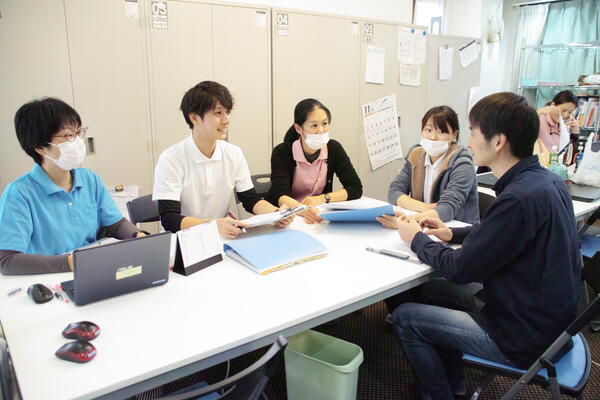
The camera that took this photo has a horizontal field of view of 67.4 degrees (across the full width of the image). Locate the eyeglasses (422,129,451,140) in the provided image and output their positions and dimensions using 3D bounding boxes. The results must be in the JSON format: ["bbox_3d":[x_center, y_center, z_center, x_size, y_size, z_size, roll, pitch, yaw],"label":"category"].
[{"bbox_3d":[0.697,-0.332,2.251,0.138,0.042,0.135,7,15,29],"label":"eyeglasses"}]

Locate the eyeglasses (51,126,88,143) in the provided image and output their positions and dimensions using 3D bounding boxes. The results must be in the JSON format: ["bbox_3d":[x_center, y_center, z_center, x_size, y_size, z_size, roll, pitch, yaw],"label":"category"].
[{"bbox_3d":[-0.826,-0.229,1.552,0.135,0.043,0.135,2,21,11],"label":"eyeglasses"}]

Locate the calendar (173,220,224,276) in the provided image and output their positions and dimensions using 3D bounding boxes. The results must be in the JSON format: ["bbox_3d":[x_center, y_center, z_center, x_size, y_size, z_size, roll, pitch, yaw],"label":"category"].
[{"bbox_3d":[-0.354,0.160,1.573,0.066,0.150,0.176,10,16,33],"label":"calendar"}]

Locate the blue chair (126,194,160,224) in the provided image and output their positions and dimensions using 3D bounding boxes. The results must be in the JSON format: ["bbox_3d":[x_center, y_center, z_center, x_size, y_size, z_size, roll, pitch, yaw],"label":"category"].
[{"bbox_3d":[-0.502,0.419,2.196,0.460,0.790,0.480,-11,17,-40],"label":"blue chair"}]

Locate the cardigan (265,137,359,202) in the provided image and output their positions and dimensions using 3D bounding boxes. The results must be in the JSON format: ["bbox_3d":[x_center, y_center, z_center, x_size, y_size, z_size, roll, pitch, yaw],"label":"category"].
[{"bbox_3d":[0.073,-0.068,2.260,0.450,0.480,0.310,-6,15,-24],"label":"cardigan"}]

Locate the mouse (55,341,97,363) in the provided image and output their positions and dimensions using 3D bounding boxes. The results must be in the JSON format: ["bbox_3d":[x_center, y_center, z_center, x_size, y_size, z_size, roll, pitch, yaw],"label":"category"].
[{"bbox_3d":[-0.521,0.347,1.044,0.098,0.036,0.061,4,14,15],"label":"mouse"}]

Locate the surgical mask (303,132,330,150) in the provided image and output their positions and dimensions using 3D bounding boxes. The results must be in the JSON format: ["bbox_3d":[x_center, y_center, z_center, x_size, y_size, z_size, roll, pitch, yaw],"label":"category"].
[{"bbox_3d":[0.076,-0.295,2.246,0.140,0.095,0.080,-10,16,-36],"label":"surgical mask"}]

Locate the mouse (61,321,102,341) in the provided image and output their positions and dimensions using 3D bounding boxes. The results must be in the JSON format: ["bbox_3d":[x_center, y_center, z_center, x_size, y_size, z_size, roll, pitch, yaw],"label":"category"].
[{"bbox_3d":[-0.551,0.325,1.133,0.097,0.036,0.060,4,14,15],"label":"mouse"}]

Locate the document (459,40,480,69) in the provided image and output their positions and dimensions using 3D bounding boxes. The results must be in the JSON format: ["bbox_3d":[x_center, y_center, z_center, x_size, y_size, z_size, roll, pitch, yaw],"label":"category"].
[{"bbox_3d":[1.781,-1.523,4.710,0.290,0.208,0.012,-34,30,-28],"label":"document"}]

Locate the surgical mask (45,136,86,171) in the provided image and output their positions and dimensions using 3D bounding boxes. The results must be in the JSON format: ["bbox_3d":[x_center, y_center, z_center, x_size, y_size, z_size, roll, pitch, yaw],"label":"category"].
[{"bbox_3d":[-0.785,-0.159,1.520,0.095,0.105,0.140,14,18,19],"label":"surgical mask"}]

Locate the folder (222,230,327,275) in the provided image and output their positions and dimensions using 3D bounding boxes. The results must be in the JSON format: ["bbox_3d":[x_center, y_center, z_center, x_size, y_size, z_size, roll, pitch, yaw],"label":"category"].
[{"bbox_3d":[-0.087,0.191,1.702,0.307,0.032,0.246,-9,17,-35],"label":"folder"}]

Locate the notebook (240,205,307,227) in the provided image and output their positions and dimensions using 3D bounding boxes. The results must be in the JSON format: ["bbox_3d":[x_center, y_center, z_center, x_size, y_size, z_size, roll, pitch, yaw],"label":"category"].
[{"bbox_3d":[-0.123,0.069,1.950,0.290,0.020,0.200,-16,12,-30],"label":"notebook"}]

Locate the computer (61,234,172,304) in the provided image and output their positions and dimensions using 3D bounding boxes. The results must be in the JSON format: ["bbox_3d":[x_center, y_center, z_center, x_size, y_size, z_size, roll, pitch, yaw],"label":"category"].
[{"bbox_3d":[-0.568,0.185,1.391,0.277,0.186,0.245,-10,17,-37],"label":"computer"}]

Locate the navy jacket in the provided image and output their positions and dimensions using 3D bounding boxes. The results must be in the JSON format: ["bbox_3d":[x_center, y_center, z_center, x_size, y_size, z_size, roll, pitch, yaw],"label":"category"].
[{"bbox_3d":[0.692,0.202,1.610,0.530,0.660,0.470,6,14,27],"label":"navy jacket"}]

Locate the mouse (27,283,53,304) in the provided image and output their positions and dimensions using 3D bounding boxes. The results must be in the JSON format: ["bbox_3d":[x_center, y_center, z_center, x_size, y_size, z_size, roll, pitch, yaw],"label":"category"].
[{"bbox_3d":[-0.793,0.286,1.373,0.097,0.036,0.060,10,16,38],"label":"mouse"}]

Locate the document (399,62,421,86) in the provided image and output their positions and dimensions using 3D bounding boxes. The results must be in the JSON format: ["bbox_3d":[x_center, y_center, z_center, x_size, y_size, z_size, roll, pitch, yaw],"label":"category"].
[{"bbox_3d":[1.015,-1.138,4.112,0.255,0.200,0.008,-8,15,-32],"label":"document"}]

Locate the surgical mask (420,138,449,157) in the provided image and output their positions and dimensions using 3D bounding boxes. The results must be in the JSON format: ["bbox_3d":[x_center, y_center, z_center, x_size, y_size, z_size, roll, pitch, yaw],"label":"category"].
[{"bbox_3d":[0.651,-0.253,2.170,0.135,0.085,0.080,10,22,36],"label":"surgical mask"}]

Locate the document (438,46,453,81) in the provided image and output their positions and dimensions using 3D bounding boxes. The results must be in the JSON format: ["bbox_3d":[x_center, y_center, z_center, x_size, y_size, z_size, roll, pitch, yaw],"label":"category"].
[{"bbox_3d":[1.413,-1.311,4.338,0.210,0.300,0.008,-8,15,-32],"label":"document"}]

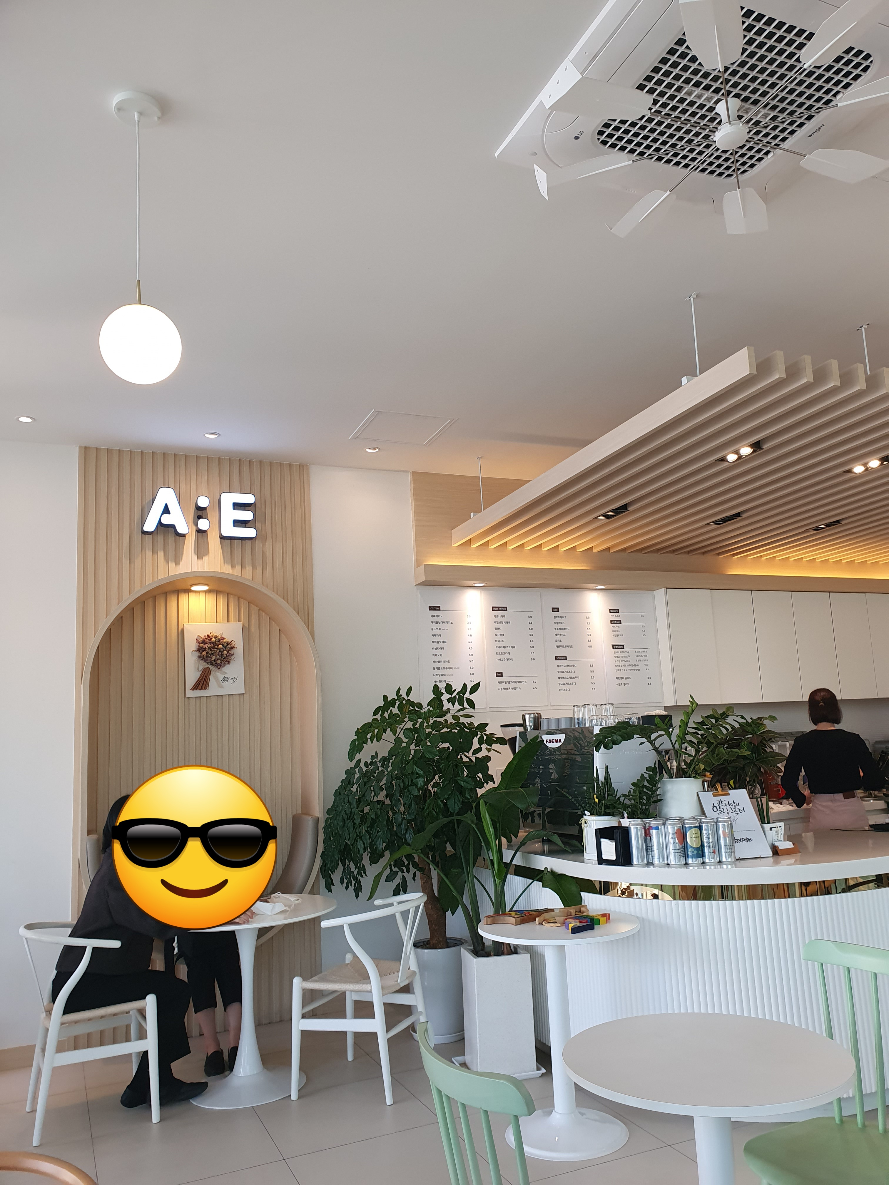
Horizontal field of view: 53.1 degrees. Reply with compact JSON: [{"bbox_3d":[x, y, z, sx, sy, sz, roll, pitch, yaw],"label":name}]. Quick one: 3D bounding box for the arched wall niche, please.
[{"bbox_3d":[-1.286,1.011,4.745,1.240,2.250,0.340,1,-11,-24],"label":"arched wall niche"}]

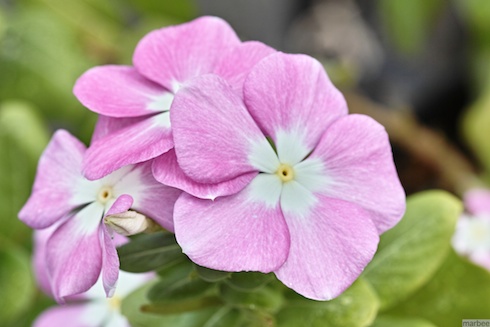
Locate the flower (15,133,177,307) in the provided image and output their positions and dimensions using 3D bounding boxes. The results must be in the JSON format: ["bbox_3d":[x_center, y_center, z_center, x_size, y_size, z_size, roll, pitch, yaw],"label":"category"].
[{"bbox_3d":[-0.028,0.011,0.427,0.034,0.034,0.012,5,-5,12],"label":"flower"}]

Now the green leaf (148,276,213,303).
[{"bbox_3d":[-0.013,0.026,0.438,0.013,0.004,0.010,-17,38,-13],"label":"green leaf"}]

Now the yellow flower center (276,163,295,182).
[{"bbox_3d":[0.008,0.002,0.411,0.003,0.004,0.002,-1,-9,-2],"label":"yellow flower center"}]

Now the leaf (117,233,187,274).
[{"bbox_3d":[-0.019,0.018,0.432,0.015,0.004,0.010,-13,37,-8],"label":"leaf"}]

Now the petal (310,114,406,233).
[{"bbox_3d":[0.021,0.002,0.410,0.020,0.023,0.006,-1,-9,-2],"label":"petal"}]

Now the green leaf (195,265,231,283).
[{"bbox_3d":[-0.007,0.022,0.430,0.008,0.004,0.009,0,29,0],"label":"green leaf"}]

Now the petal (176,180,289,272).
[{"bbox_3d":[-0.002,0.011,0.408,0.022,0.019,0.006,-1,-9,-2],"label":"petal"}]

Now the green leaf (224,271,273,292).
[{"bbox_3d":[0.001,0.023,0.432,0.010,0.004,0.010,0,29,0],"label":"green leaf"}]

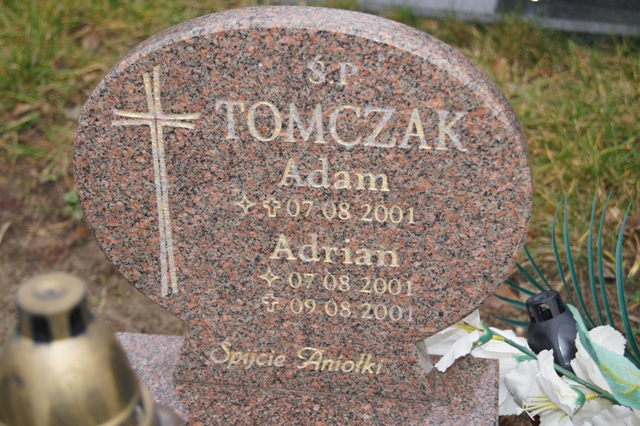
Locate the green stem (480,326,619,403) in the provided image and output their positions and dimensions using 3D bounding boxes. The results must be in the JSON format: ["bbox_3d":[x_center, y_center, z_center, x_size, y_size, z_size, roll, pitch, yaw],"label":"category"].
[{"bbox_3d":[0.306,0.201,1.580,0.215,0.030,0.030,29,38,16],"label":"green stem"}]

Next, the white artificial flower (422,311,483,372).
[{"bbox_3d":[0.173,0.170,1.590,0.100,0.090,0.090,0,30,0],"label":"white artificial flower"}]

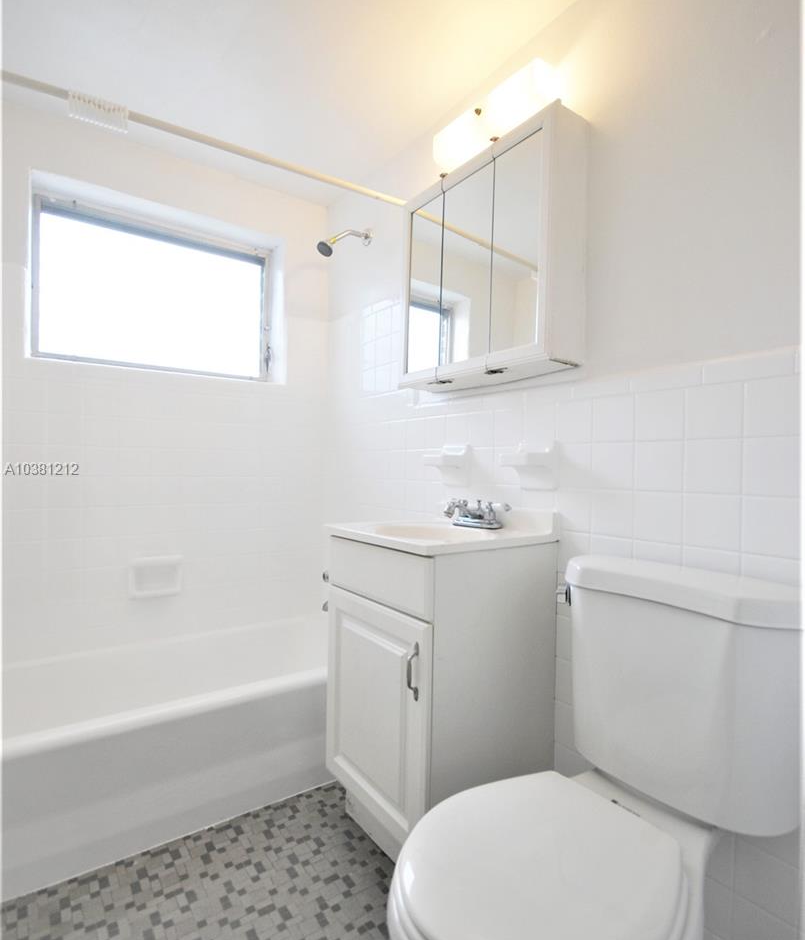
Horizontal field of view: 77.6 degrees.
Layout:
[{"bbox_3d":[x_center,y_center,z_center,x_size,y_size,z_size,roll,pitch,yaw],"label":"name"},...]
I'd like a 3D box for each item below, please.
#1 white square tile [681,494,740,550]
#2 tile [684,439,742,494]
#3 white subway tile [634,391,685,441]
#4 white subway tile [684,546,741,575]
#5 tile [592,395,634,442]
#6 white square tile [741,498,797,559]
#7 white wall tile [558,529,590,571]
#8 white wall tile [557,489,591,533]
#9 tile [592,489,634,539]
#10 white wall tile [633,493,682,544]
[{"bbox_3d":[0.623,0.102,1.002,0.009,0.108,0.108,1,0,-35],"label":"white square tile"},{"bbox_3d":[0.628,-0.007,1.014,0.009,0.107,0.107,1,0,-36],"label":"tile"},{"bbox_3d":[0.568,-0.117,1.104,0.010,0.108,0.108,1,0,-36],"label":"white subway tile"},{"bbox_3d":[0.624,0.214,1.015,0.009,0.107,0.107,1,0,-36],"label":"white subway tile"},{"bbox_3d":[0.500,-0.118,1.181,0.009,0.108,0.108,1,0,-35],"label":"tile"},{"bbox_3d":[0.687,0.103,0.913,0.009,0.108,0.108,1,0,-35],"label":"white square tile"},{"bbox_3d":[0.431,0.209,1.270,0.009,0.108,0.108,1,0,-35],"label":"white wall tile"},{"bbox_3d":[0.435,0.099,1.282,0.010,0.108,0.108,1,0,-36],"label":"white wall tile"},{"bbox_3d":[0.500,0.100,1.194,0.010,0.108,0.108,1,0,-36],"label":"tile"},{"bbox_3d":[0.564,0.102,1.105,0.010,0.108,0.108,1,0,-36],"label":"white wall tile"}]

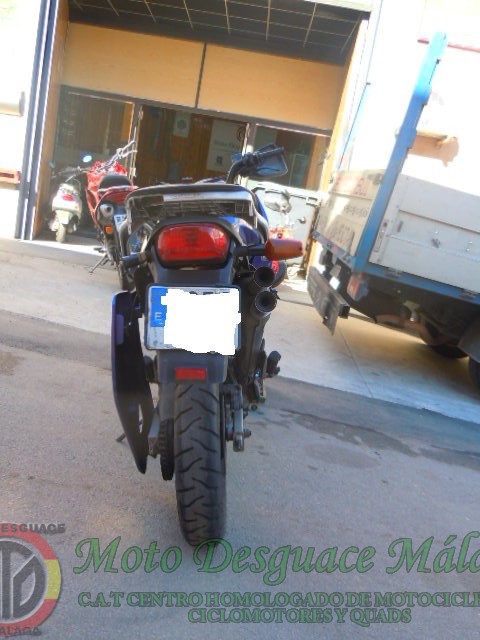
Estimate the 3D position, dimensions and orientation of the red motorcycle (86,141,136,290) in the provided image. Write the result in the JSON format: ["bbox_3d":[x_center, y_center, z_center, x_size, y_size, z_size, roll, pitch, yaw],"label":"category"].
[{"bbox_3d":[-1.131,-0.960,4.962,0.730,1.140,2.100,-7,17,-15],"label":"red motorcycle"}]

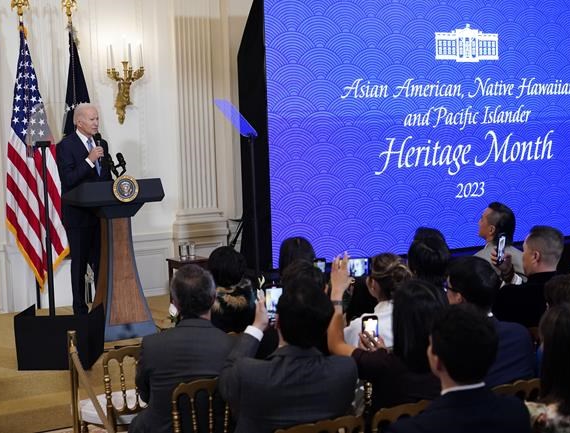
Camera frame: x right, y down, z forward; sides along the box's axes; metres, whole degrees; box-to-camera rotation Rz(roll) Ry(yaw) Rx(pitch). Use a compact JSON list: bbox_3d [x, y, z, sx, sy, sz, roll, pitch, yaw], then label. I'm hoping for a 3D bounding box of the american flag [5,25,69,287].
[{"bbox_3d":[-2.267,-0.556,9.056,0.540,2.400,0.290,-4,5,-32],"label":"american flag"}]

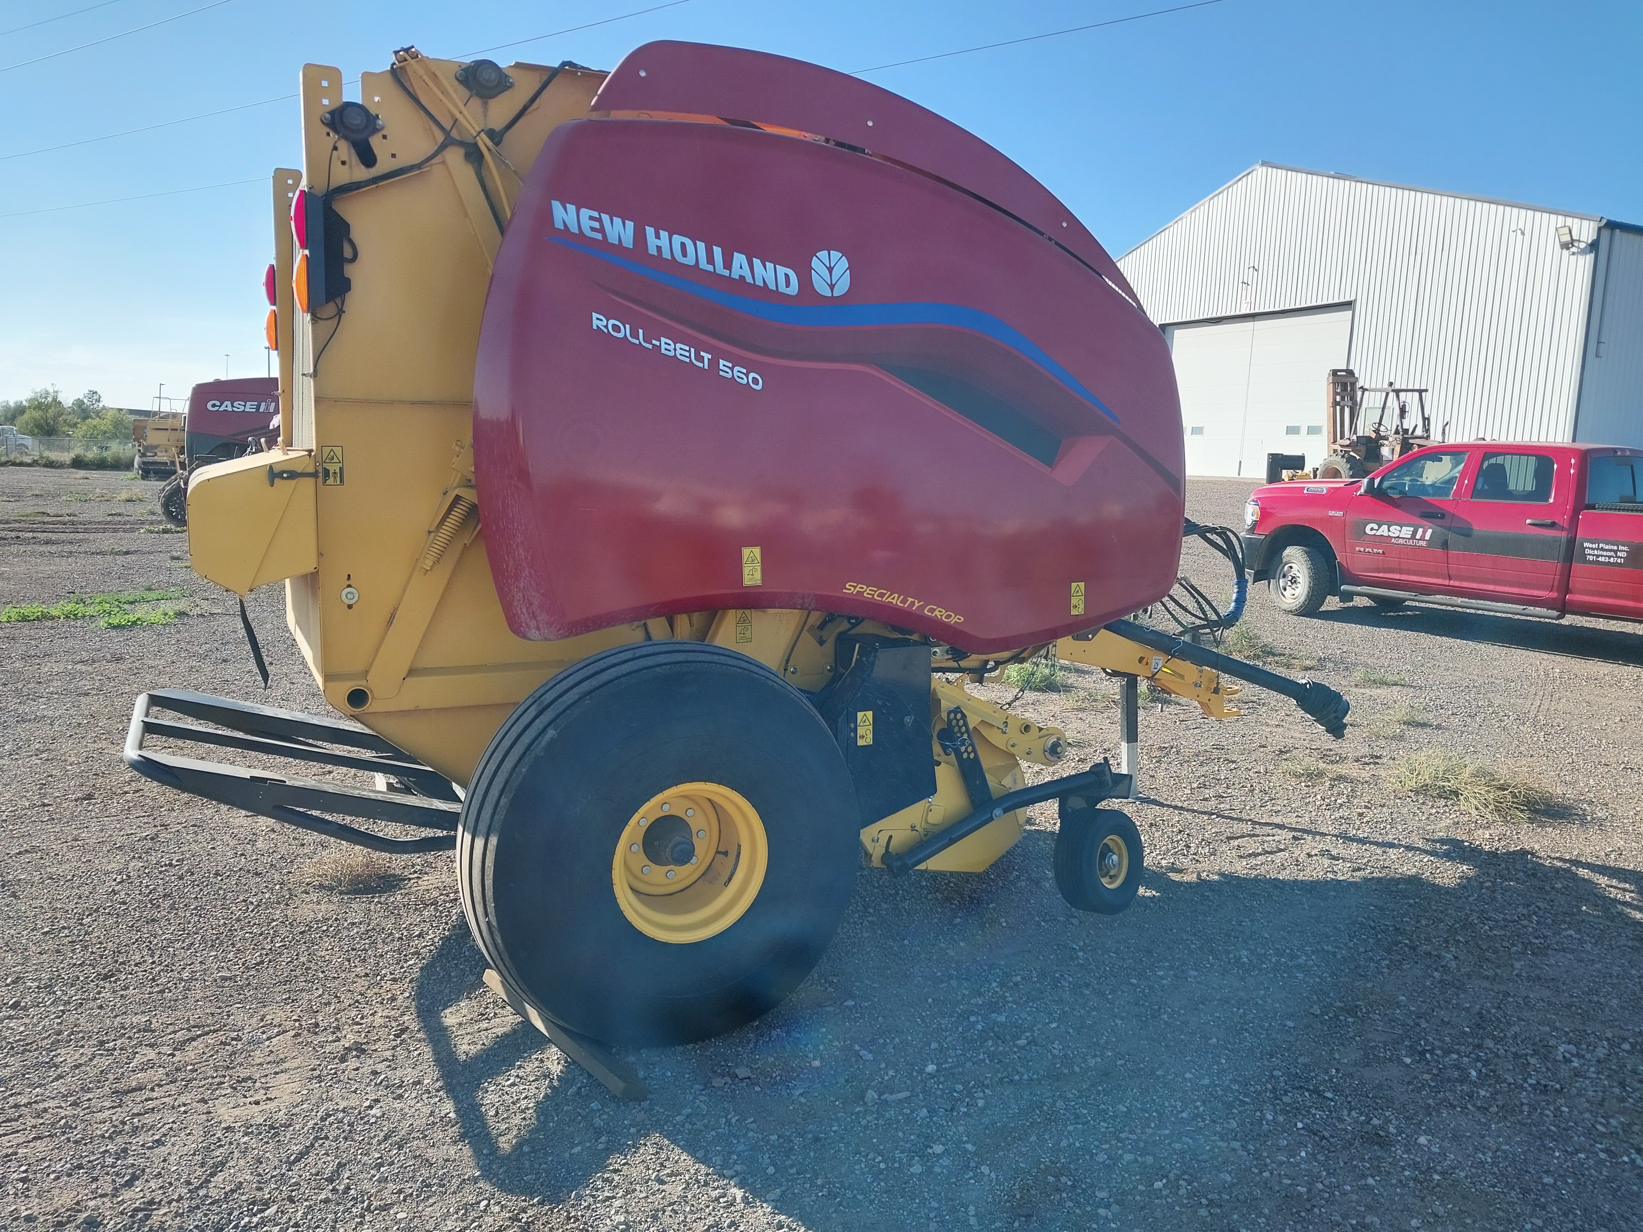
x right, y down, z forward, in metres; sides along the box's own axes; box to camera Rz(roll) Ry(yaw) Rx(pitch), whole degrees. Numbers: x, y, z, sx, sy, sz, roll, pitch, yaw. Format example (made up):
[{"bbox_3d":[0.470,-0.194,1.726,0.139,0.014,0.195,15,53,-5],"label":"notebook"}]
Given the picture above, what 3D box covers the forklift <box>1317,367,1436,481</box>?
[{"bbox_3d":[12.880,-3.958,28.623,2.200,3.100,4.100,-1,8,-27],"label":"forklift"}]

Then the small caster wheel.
[{"bbox_3d":[1.017,0.885,4.670,0.375,0.375,0.155,-4,10,-40],"label":"small caster wheel"}]

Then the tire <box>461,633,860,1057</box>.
[{"bbox_3d":[-0.464,0.643,3.737,1.140,1.140,0.530,-1,8,-26],"label":"tire"}]

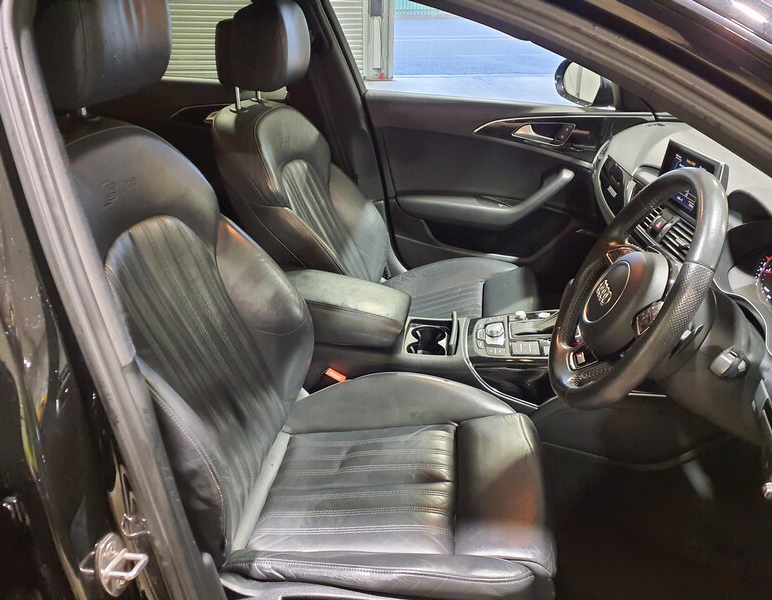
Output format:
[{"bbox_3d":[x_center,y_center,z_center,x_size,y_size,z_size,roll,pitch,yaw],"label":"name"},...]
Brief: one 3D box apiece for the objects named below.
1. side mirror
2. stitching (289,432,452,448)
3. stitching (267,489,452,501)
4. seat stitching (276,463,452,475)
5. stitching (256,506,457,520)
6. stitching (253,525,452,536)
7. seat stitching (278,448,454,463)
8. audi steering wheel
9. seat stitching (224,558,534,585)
[{"bbox_3d":[0.640,-0.688,1.983,0.115,0.148,0.210,-5,29,-8],"label":"side mirror"},{"bbox_3d":[-0.035,0.287,1.268,0.339,0.010,0.016,-4,28,10],"label":"stitching"},{"bbox_3d":[-0.051,0.357,1.138,0.345,0.010,0.016,-4,28,10],"label":"stitching"},{"bbox_3d":[-0.042,0.326,1.194,0.334,0.010,0.016,-4,28,10],"label":"seat stitching"},{"bbox_3d":[-0.059,0.378,1.102,0.351,0.010,0.016,-4,28,10],"label":"stitching"},{"bbox_3d":[-0.061,0.396,1.068,0.350,0.010,0.016,-4,28,10],"label":"stitching"},{"bbox_3d":[-0.041,0.308,1.229,0.343,0.010,0.016,-4,28,10],"label":"seat stitching"},{"bbox_3d":[0.359,-0.009,0.898,0.100,0.370,0.375,26,30,-4],"label":"audi steering wheel"},{"bbox_3d":[-0.020,0.401,0.925,0.462,0.022,0.024,-3,28,11],"label":"seat stitching"}]

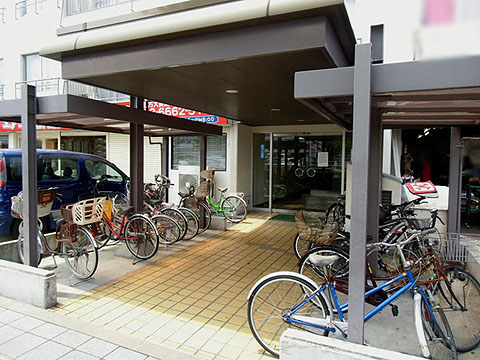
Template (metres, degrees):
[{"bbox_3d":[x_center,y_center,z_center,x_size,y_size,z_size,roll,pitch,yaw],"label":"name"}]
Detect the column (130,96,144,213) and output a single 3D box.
[{"bbox_3d":[-1.792,-0.190,5.780,0.157,2.582,0.162,2,4,24],"label":"column"}]

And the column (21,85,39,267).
[{"bbox_3d":[-2.339,0.108,3.719,0.100,2.270,0.100,2,4,24],"label":"column"}]

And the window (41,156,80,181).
[{"bbox_3d":[-3.667,-0.221,6.791,0.070,0.420,0.870,2,4,24],"label":"window"}]

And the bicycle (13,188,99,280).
[{"bbox_3d":[-2.419,0.670,4.305,1.760,1.050,0.560,3,4,27],"label":"bicycle"}]

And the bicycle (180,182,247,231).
[{"bbox_3d":[-0.619,0.512,8.145,1.750,1.030,0.550,2,4,18],"label":"bicycle"}]

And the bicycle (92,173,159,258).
[{"bbox_3d":[-1.910,0.619,5.075,1.720,1.060,0.560,3,4,26],"label":"bicycle"}]

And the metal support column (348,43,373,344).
[{"bbox_3d":[0.830,0.236,2.304,0.100,2.270,0.100,2,4,24],"label":"metal support column"}]

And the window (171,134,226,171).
[{"bbox_3d":[-1.110,-0.741,8.982,1.730,0.969,0.100,2,4,24],"label":"window"}]

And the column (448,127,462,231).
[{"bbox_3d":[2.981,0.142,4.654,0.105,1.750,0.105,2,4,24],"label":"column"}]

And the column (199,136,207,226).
[{"bbox_3d":[-0.765,-0.024,6.975,0.101,2.114,0.097,2,4,24],"label":"column"}]

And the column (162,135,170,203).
[{"bbox_3d":[-1.635,-0.049,7.424,0.101,2.084,0.097,2,4,24],"label":"column"}]

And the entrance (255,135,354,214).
[{"bbox_3d":[1.599,-0.185,9.338,2.680,2.310,0.200,2,4,24],"label":"entrance"}]

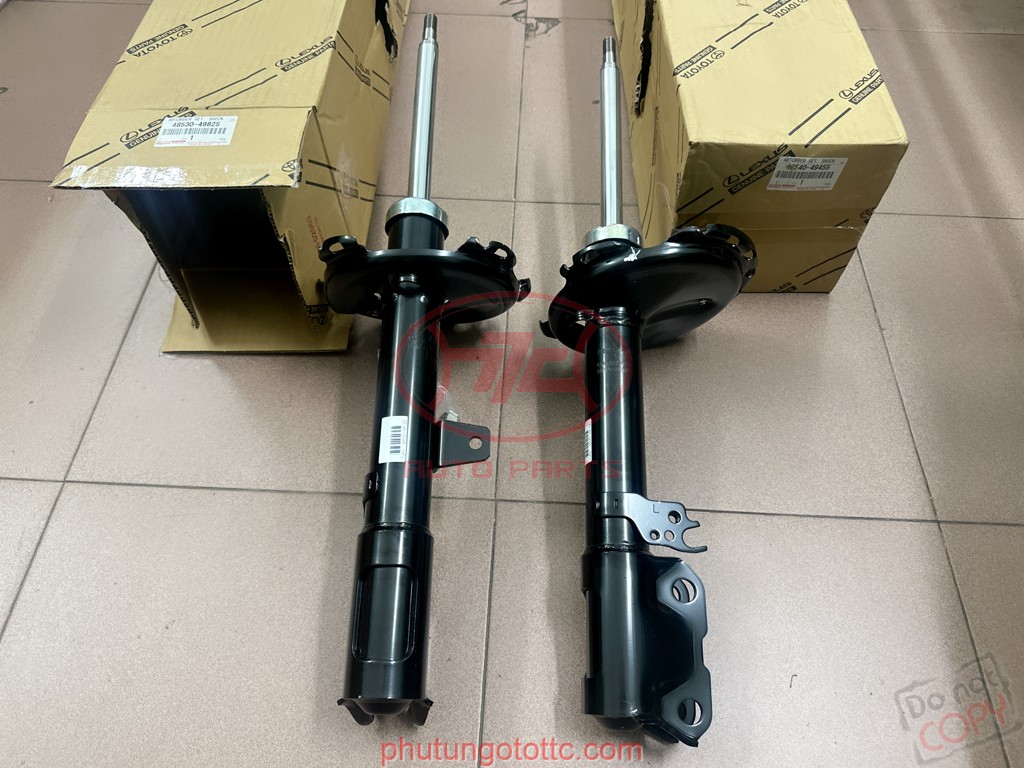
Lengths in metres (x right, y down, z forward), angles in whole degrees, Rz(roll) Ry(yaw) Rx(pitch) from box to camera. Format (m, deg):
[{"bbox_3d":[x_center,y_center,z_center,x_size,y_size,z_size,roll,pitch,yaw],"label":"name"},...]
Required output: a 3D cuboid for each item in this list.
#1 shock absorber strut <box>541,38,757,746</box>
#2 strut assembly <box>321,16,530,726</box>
[{"bbox_3d":[0.131,-0.065,0.662,0.198,0.184,0.718,2,66,1],"label":"shock absorber strut"},{"bbox_3d":[-0.082,-0.071,0.669,0.198,0.186,0.716,0,66,0],"label":"strut assembly"}]

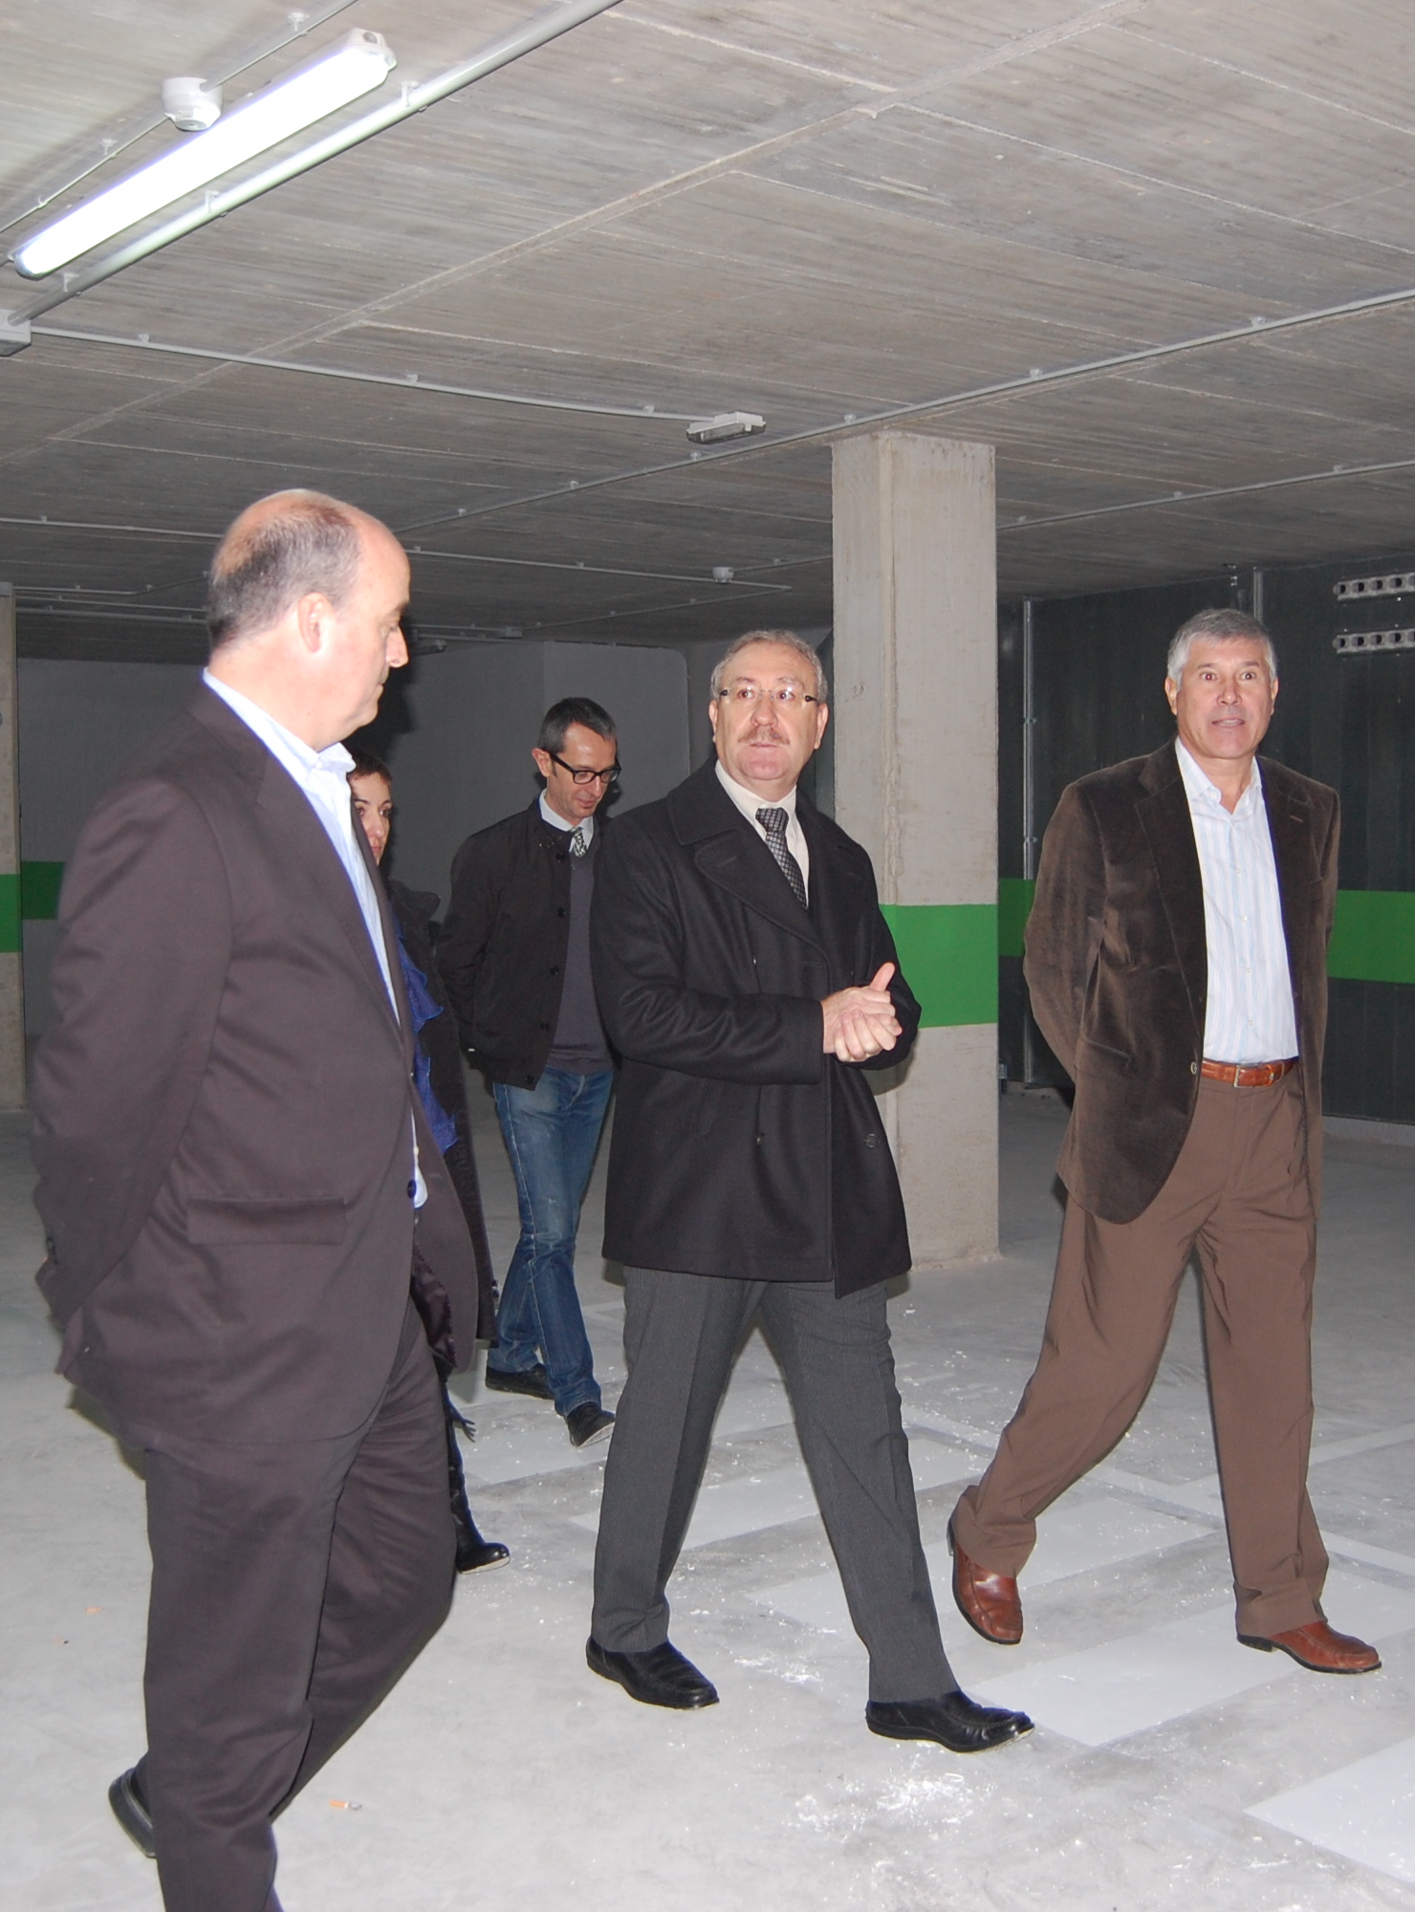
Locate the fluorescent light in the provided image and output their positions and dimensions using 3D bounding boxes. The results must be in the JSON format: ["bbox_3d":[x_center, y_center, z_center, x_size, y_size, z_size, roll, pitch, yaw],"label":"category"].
[{"bbox_3d":[-0.999,-1.465,4.047,0.097,0.090,1.500,-3,4,-38],"label":"fluorescent light"}]

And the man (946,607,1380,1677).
[{"bbox_3d":[0.790,0.308,3.720,0.560,1.770,0.670,-3,4,-43],"label":"man"}]

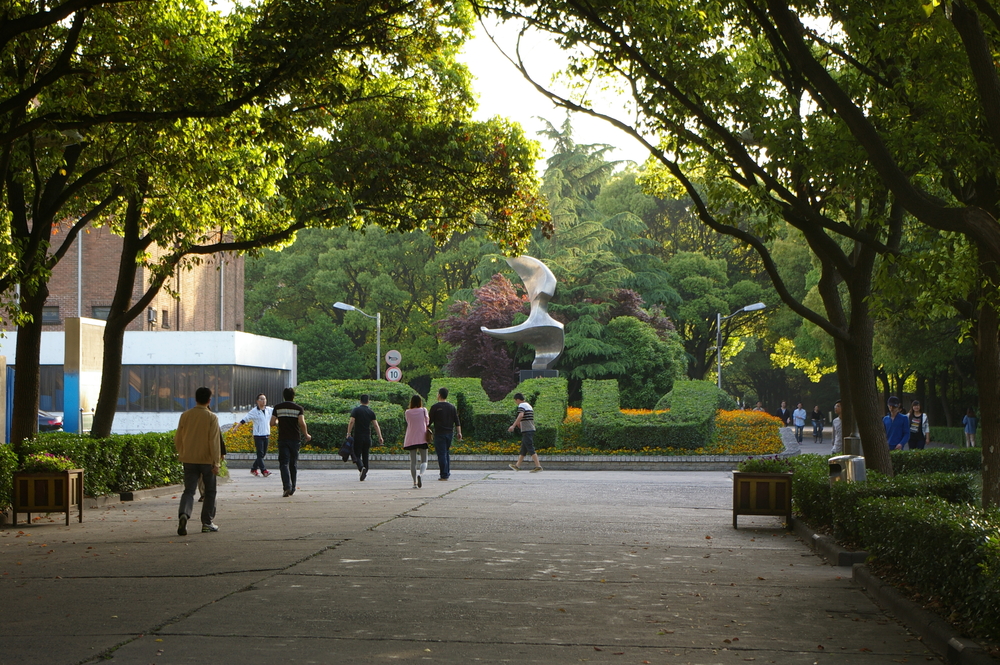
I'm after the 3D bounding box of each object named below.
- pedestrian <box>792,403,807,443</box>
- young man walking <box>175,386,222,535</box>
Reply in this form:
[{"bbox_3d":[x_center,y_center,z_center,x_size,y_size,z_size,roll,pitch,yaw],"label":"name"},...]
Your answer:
[{"bbox_3d":[12.239,3.689,93.000,0.540,1.670,0.450,0,-2,7],"label":"pedestrian"},{"bbox_3d":[-3.497,1.471,26.366,0.500,1.700,0.450,0,-2,10],"label":"young man walking"}]

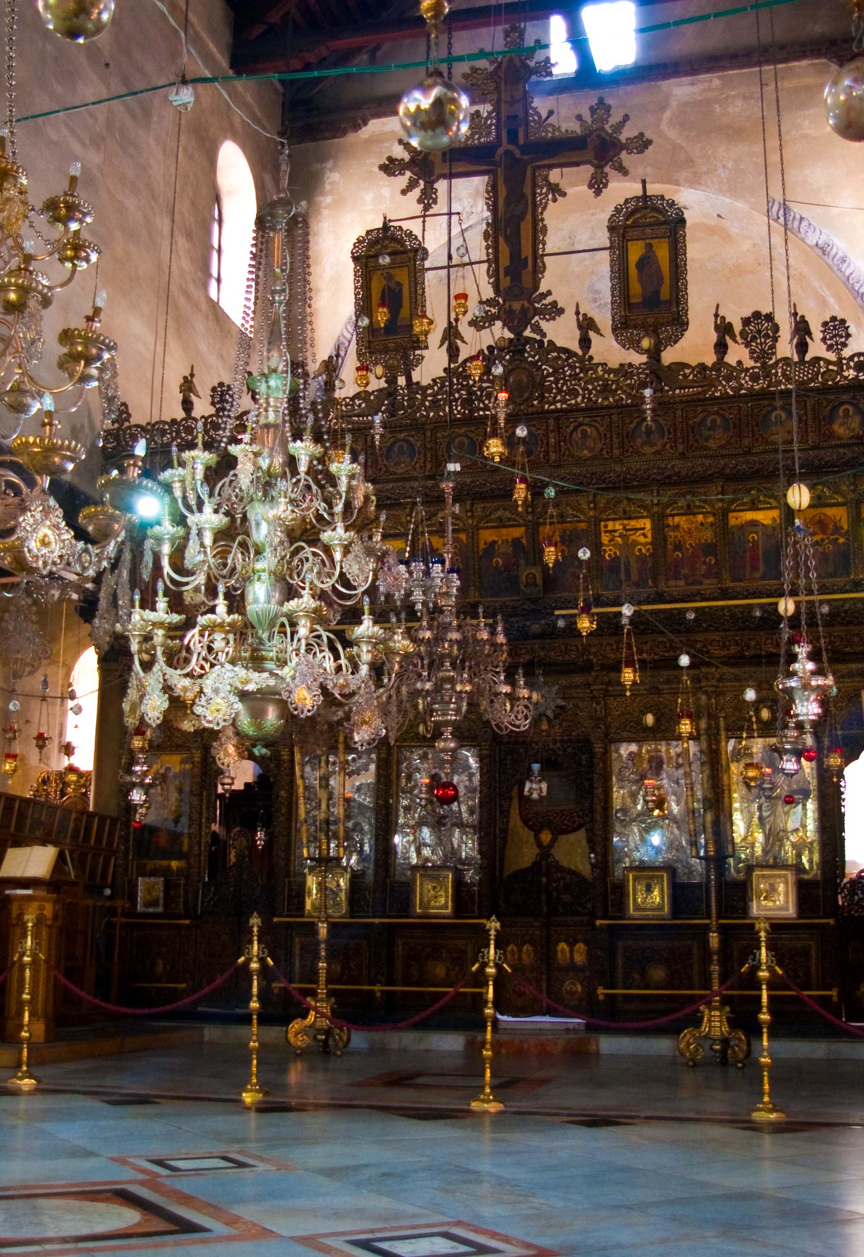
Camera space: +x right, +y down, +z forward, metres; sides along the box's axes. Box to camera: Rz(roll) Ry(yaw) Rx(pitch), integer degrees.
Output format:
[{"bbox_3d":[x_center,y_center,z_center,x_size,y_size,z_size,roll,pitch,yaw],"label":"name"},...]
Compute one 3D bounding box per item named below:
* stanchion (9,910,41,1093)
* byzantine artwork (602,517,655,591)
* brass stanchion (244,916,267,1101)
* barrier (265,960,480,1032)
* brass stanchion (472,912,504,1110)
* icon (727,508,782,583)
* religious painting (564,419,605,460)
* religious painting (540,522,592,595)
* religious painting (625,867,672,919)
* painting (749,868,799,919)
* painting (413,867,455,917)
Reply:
[{"bbox_3d":[-2.909,2.661,10.200,0.220,1.220,0.220,-2,-11,14],"label":"stanchion"},{"bbox_3d":[1.847,-0.697,13.337,0.503,0.699,0.040,-2,-11,14],"label":"byzantine artwork"},{"bbox_3d":[-1.138,2.429,9.075,0.190,1.173,0.190,-3,-13,16],"label":"brass stanchion"},{"bbox_3d":[-0.372,2.332,8.949,1.398,0.443,0.050,-2,-12,12],"label":"barrier"},{"bbox_3d":[0.374,2.529,9.322,0.220,1.220,0.220,0,-10,0],"label":"brass stanchion"},{"bbox_3d":[3.192,-0.814,13.988,0.500,0.770,0.060,-3,-12,15],"label":"icon"},{"bbox_3d":[1.471,-1.815,13.532,0.372,0.357,0.040,-2,-11,14],"label":"religious painting"},{"bbox_3d":[1.288,-0.672,13.476,0.482,0.700,0.040,-2,-11,14],"label":"religious painting"},{"bbox_3d":[2.051,2.509,13.373,0.430,0.480,0.060,-3,-12,15],"label":"religious painting"},{"bbox_3d":[3.003,2.320,12.367,0.409,0.438,0.060,-2,-11,14],"label":"painting"},{"bbox_3d":[0.028,2.451,13.104,0.389,0.451,0.060,-2,-11,14],"label":"painting"}]

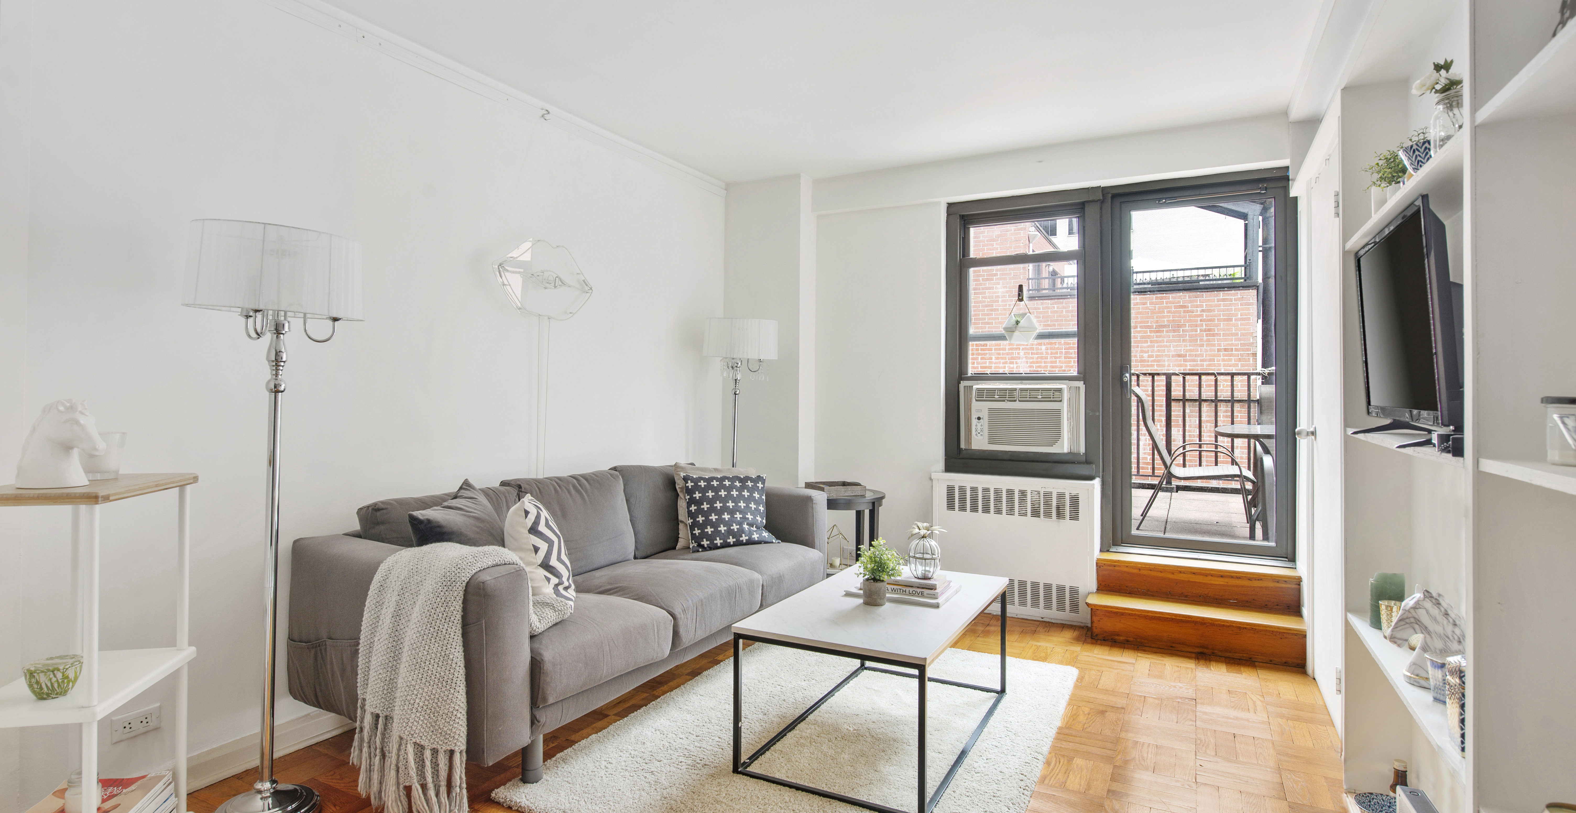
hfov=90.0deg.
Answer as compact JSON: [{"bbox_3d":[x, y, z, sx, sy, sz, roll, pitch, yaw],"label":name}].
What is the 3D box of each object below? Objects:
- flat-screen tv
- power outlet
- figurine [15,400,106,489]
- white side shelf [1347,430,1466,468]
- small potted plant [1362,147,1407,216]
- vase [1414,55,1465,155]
[{"bbox_3d":[1.848,-0.243,2.326,0.120,0.570,0.862,-4,-1,27],"label":"flat-screen tv"},{"bbox_3d":[-1.806,0.882,2.188,0.010,0.073,0.115,0,1,27],"label":"power outlet"},{"bbox_3d":[-1.540,0.078,1.667,0.142,0.182,0.090,0,1,-21],"label":"figurine"},{"bbox_3d":[1.457,0.087,1.793,0.150,0.021,1.149,0,1,27],"label":"white side shelf"},{"bbox_3d":[1.930,-0.704,2.523,0.125,0.259,0.133,1,1,27],"label":"small potted plant"},{"bbox_3d":[1.646,-0.729,1.937,0.159,0.331,0.164,1,1,27],"label":"vase"}]

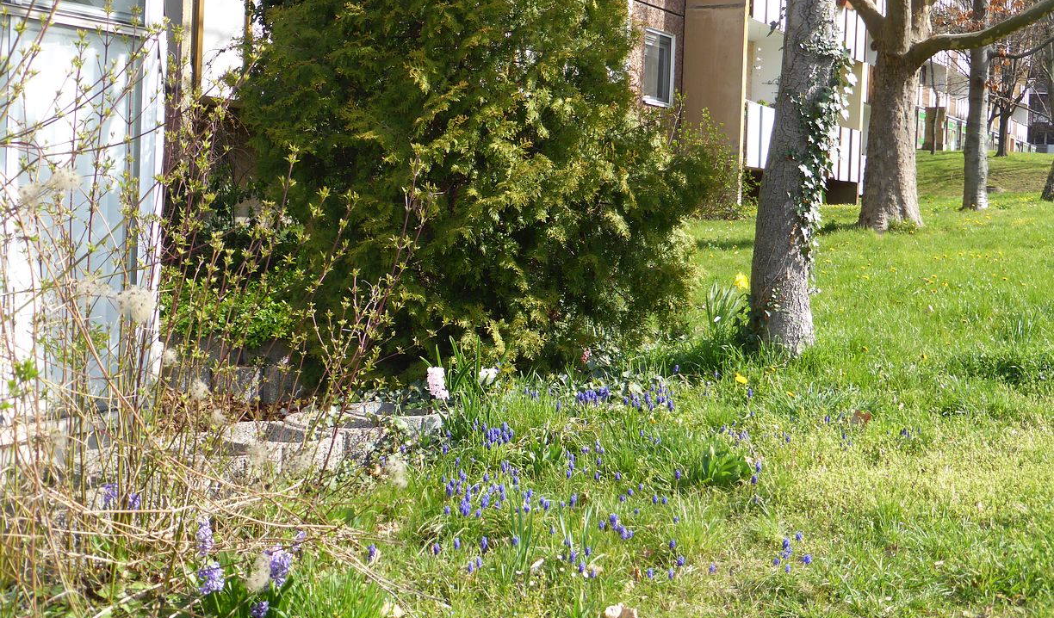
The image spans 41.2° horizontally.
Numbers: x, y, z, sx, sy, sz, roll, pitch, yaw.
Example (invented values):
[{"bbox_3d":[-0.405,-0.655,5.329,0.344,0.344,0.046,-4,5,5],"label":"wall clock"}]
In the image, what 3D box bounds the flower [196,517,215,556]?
[{"bbox_3d":[-0.939,0.661,4.080,0.051,0.115,0.051,2,1,0],"label":"flower"}]

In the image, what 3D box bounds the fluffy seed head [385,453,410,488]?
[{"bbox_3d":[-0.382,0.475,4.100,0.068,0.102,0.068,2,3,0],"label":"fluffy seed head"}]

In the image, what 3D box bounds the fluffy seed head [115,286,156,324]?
[{"bbox_3d":[-0.966,-0.009,3.450,0.100,0.092,0.090,2,3,0],"label":"fluffy seed head"}]

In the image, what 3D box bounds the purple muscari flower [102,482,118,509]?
[{"bbox_3d":[-1.385,0.619,4.650,0.051,0.083,0.051,2,1,0],"label":"purple muscari flower"}]

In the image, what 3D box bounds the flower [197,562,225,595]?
[{"bbox_3d":[-0.874,0.746,3.870,0.070,0.090,0.068,2,1,0],"label":"flower"}]

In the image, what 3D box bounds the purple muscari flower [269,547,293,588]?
[{"bbox_3d":[-0.685,0.721,3.900,0.067,0.108,0.065,2,3,0],"label":"purple muscari flower"}]

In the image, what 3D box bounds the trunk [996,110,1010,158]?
[{"bbox_3d":[18.683,-6.881,55.000,0.500,1.830,0.500,2,3,0],"label":"trunk"}]

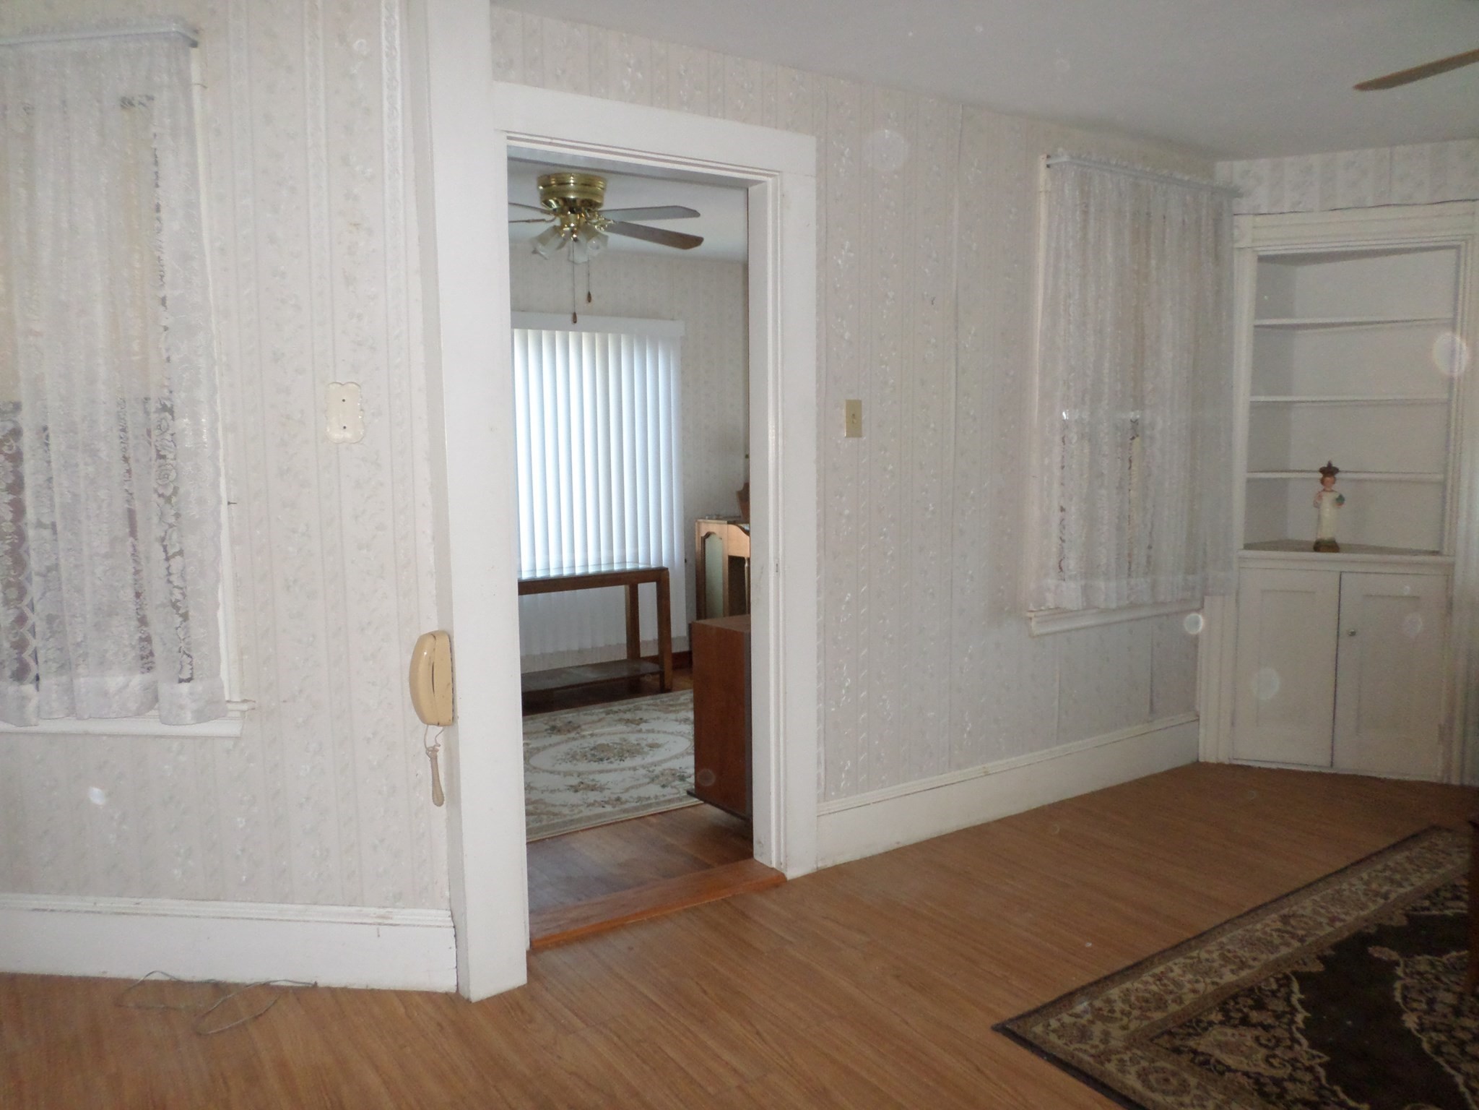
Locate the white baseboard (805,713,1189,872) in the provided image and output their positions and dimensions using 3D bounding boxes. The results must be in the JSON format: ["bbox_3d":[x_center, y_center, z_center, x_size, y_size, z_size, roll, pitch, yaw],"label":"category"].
[{"bbox_3d":[1.034,0.797,3.767,1.858,0.190,0.020,-5,8,-31],"label":"white baseboard"}]

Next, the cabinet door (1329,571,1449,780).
[{"bbox_3d":[2.445,0.450,4.015,0.360,0.759,0.027,2,8,19],"label":"cabinet door"}]

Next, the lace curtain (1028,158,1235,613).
[{"bbox_3d":[1.428,-0.568,3.780,0.993,1.503,0.082,-5,8,-31],"label":"lace curtain"}]

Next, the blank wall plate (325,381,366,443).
[{"bbox_3d":[-0.901,-0.323,2.433,0.085,0.138,0.009,0,7,5],"label":"blank wall plate"}]

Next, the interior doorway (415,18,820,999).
[{"bbox_3d":[-0.226,-0.074,2.795,1.176,2.176,0.224,-5,8,-31],"label":"interior doorway"}]

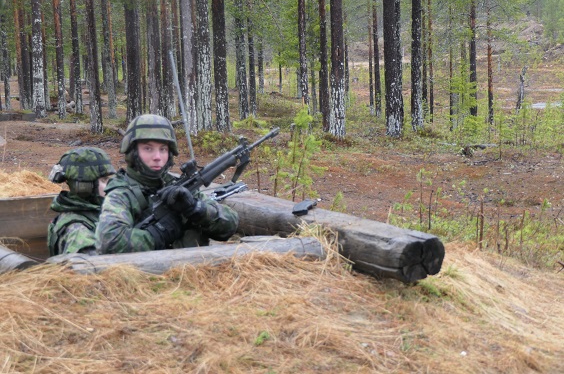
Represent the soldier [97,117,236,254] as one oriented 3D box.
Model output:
[{"bbox_3d":[-0.507,0.503,5.334,0.570,1.680,0.450,-6,7,-38],"label":"soldier"}]

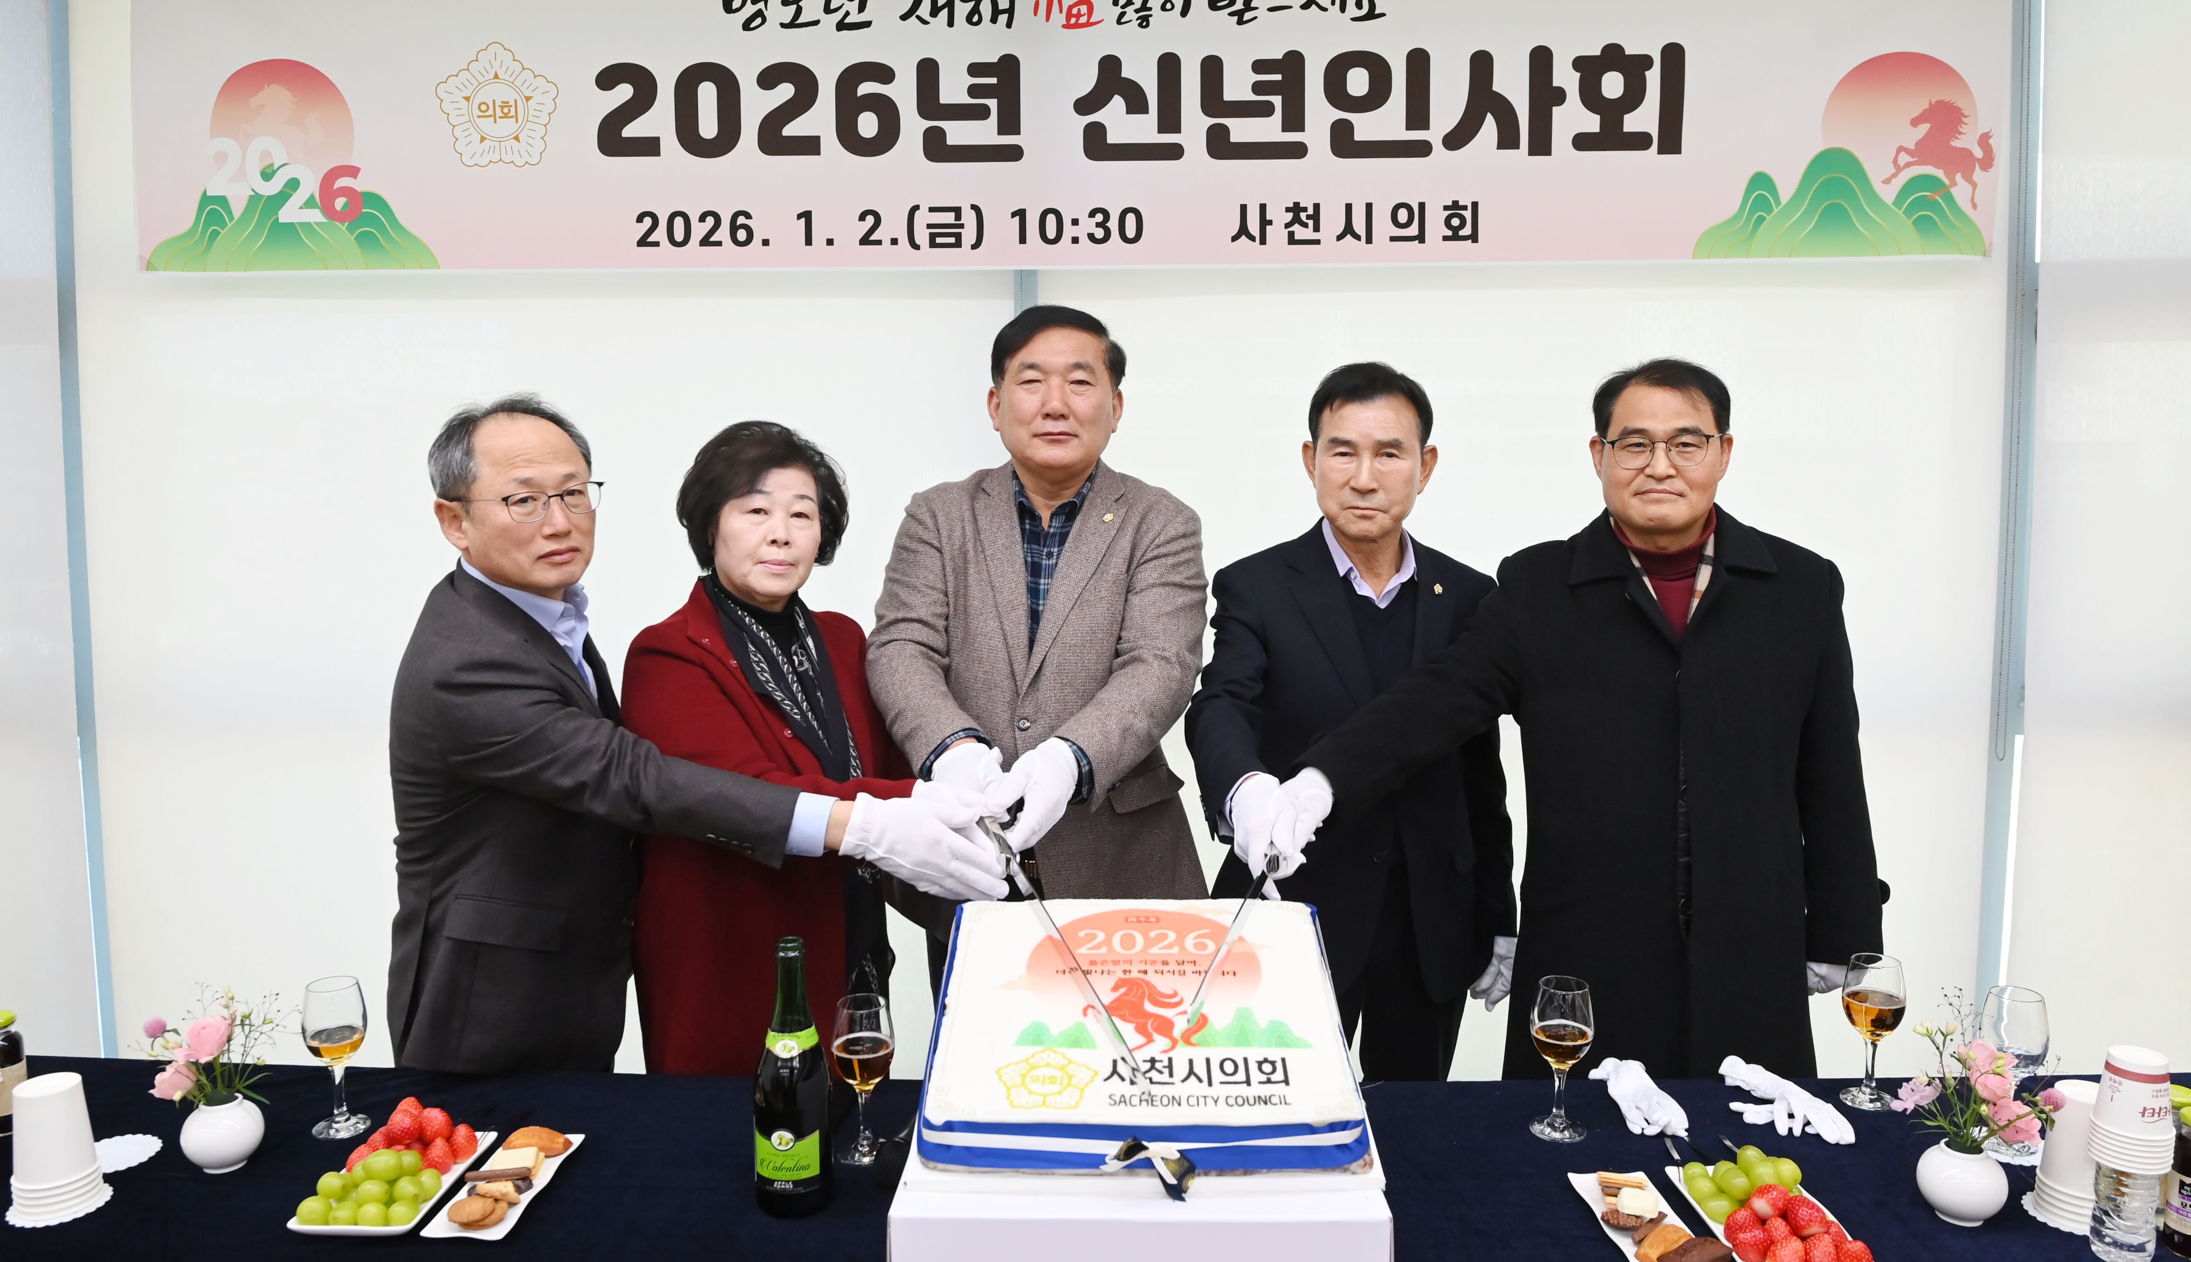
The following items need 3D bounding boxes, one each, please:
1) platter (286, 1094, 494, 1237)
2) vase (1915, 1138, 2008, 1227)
[{"bbox_3d":[-0.799,0.601,1.474,0.142,0.083,0.222,0,5,2],"label":"platter"},{"bbox_3d":[0.960,0.607,1.412,0.085,0.078,0.085,2,4,34],"label":"vase"}]

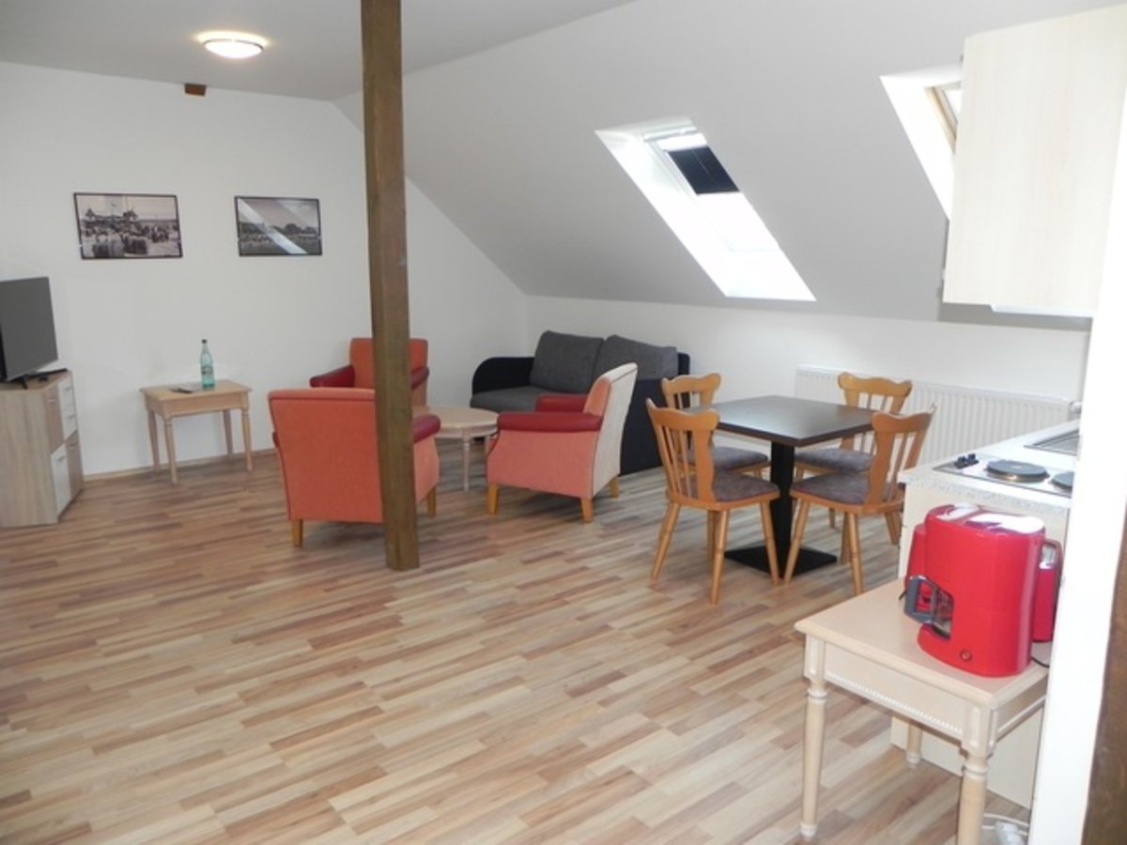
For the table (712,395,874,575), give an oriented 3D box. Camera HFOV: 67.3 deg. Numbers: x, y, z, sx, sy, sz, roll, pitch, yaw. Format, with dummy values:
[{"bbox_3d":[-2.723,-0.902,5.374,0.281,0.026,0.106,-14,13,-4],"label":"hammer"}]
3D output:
[{"bbox_3d":[1.110,0.330,4.296,0.800,0.748,0.800,-8,14,-36],"label":"table"}]

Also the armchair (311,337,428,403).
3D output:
[{"bbox_3d":[-1.449,-0.190,6.433,0.725,0.840,0.740,2,11,12],"label":"armchair"}]

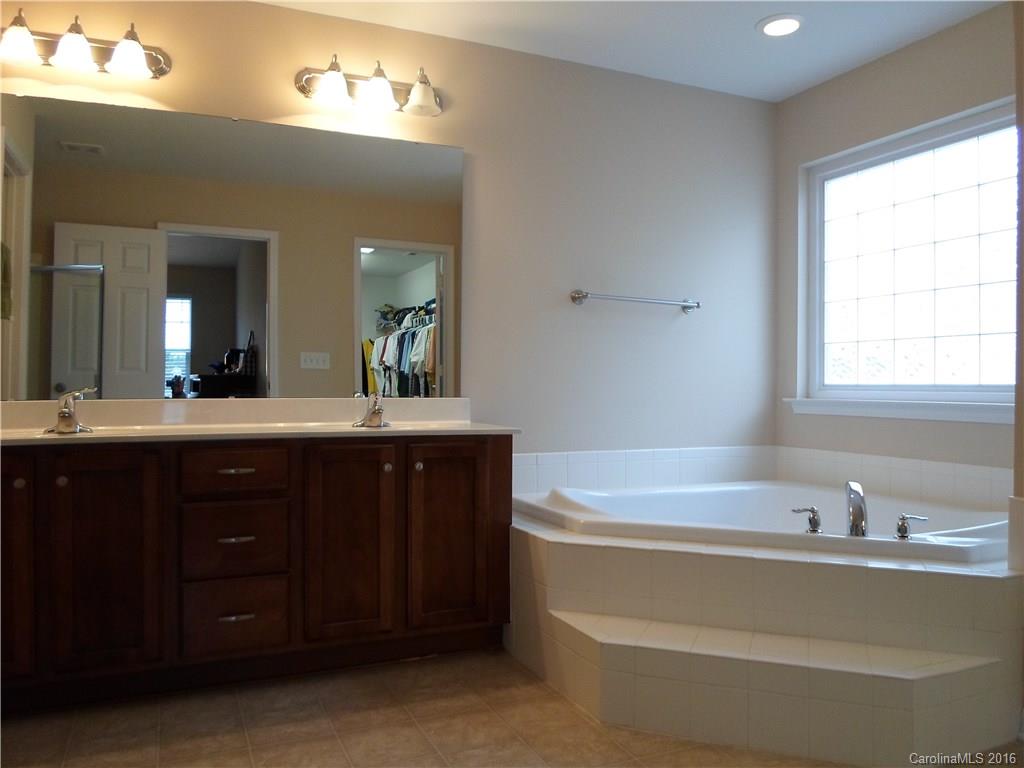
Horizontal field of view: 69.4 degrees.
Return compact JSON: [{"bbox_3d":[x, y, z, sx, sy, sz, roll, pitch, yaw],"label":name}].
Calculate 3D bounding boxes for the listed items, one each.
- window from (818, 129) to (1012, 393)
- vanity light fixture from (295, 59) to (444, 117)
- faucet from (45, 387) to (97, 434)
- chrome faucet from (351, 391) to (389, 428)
[{"bbox_3d":[1.718,-0.487,3.143,0.080,1.012,0.990,0,0,-26],"label":"window"},{"bbox_3d":[-0.528,-1.180,2.915,0.605,0.172,0.205,0,0,-23],"label":"vanity light fixture"},{"bbox_3d":[-1.464,0.085,2.442,0.155,0.148,0.140,0,0,-23],"label":"faucet"},{"bbox_3d":[-0.528,0.099,2.840,0.152,0.128,0.140,0,0,-23],"label":"chrome faucet"}]

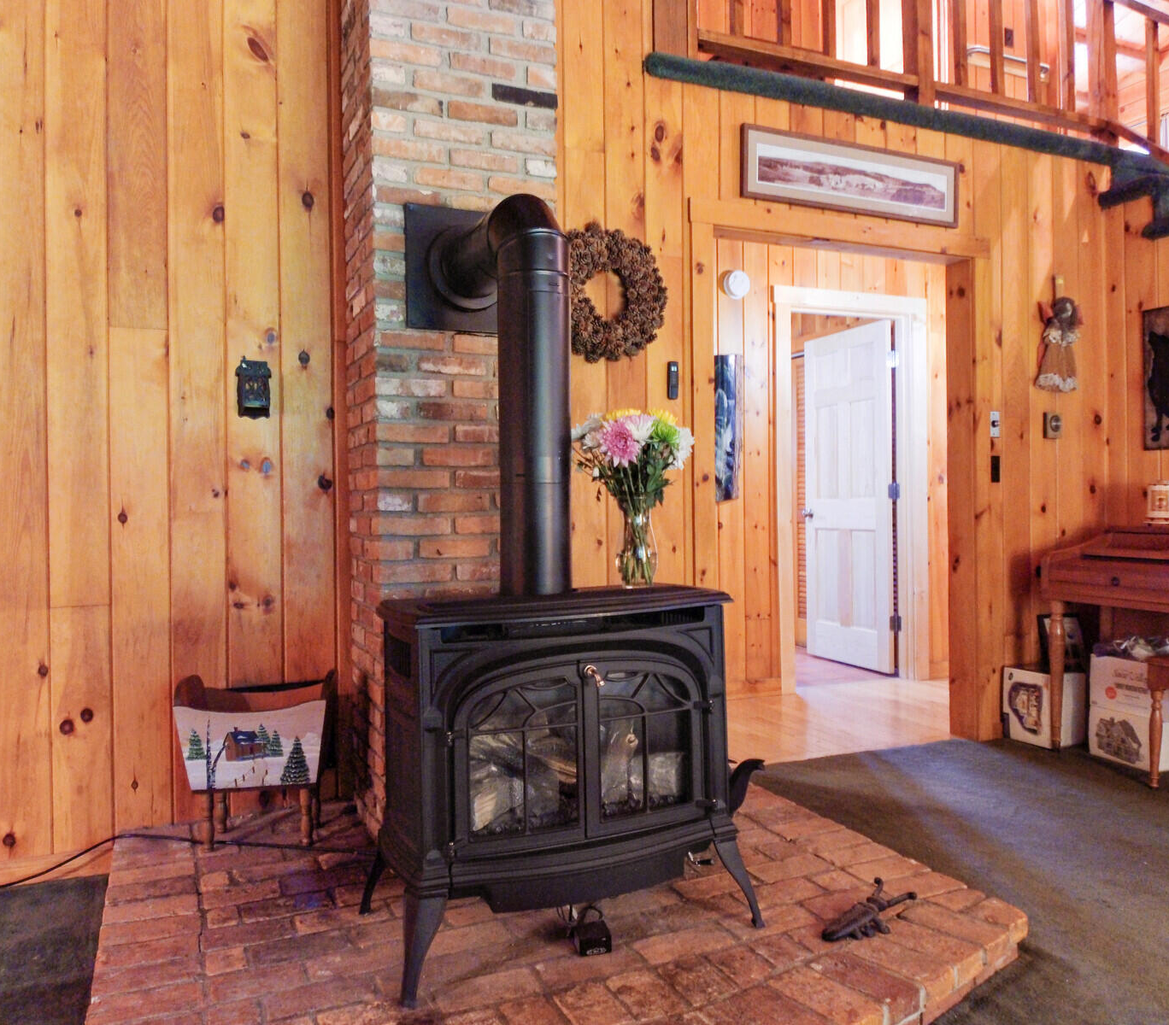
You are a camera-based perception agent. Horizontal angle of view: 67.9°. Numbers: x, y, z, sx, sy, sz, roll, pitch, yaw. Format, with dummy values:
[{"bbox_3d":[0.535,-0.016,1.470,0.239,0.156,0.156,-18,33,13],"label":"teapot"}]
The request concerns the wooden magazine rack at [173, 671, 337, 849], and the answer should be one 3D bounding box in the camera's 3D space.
[{"bbox_3d":[-0.898,0.683,2.413,0.400,0.465,0.270,-1,1,-10],"label":"wooden magazine rack"}]

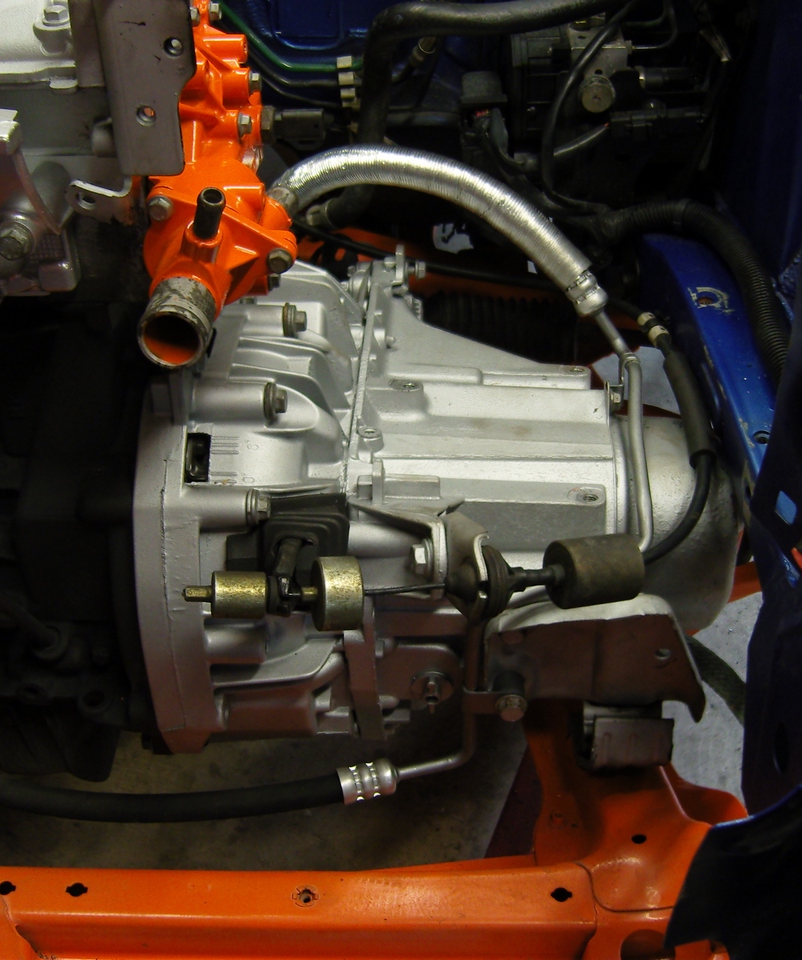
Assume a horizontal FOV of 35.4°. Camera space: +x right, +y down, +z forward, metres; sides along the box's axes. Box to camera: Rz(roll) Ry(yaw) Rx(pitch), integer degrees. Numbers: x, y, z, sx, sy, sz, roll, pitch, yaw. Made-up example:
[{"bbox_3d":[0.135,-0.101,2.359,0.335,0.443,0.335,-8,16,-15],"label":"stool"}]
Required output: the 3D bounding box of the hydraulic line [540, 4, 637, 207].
[{"bbox_3d":[0.167,-0.334,1.120,0.088,0.190,0.060,0,42,4],"label":"hydraulic line"}]

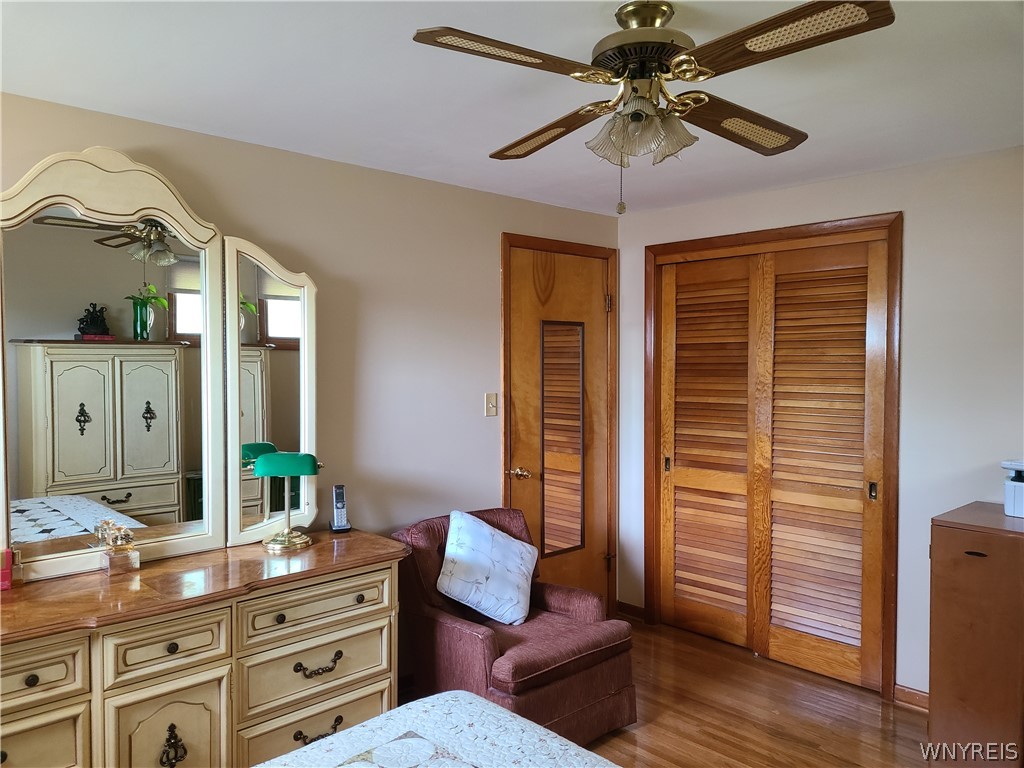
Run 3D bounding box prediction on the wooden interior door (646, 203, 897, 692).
[{"bbox_3d":[1.217,0.310,3.807,0.080,2.090,1.320,-2,3,-43],"label":"wooden interior door"}]

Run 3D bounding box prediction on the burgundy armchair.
[{"bbox_3d":[-0.023,0.979,3.174,0.710,0.800,0.840,-2,3,-43],"label":"burgundy armchair"}]

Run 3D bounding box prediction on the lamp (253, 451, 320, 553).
[{"bbox_3d":[-0.836,0.421,2.868,0.255,0.345,0.185,-1,2,-13],"label":"lamp"}]

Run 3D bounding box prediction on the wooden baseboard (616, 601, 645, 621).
[{"bbox_3d":[0.671,1.296,4.379,0.020,0.080,0.190,-2,3,-43],"label":"wooden baseboard"}]

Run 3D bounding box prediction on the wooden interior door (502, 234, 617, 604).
[{"bbox_3d":[0.266,0.300,4.109,0.850,2.090,0.060,-2,3,-43],"label":"wooden interior door"}]

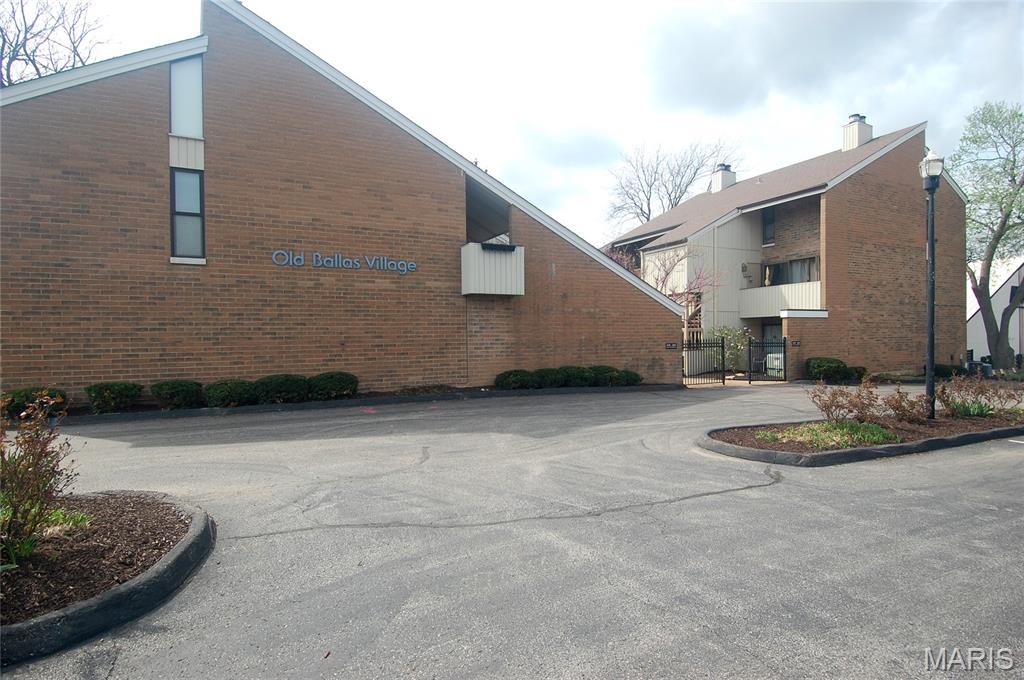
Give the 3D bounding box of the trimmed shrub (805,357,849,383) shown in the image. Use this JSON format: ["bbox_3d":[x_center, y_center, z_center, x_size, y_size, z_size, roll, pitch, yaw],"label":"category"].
[{"bbox_3d":[11.160,1.048,18.178,1.320,0.920,1.100,-1,0,-25],"label":"trimmed shrub"}]

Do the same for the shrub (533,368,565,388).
[{"bbox_3d":[0.973,1.016,13.527,0.931,0.524,0.780,-1,1,-25],"label":"shrub"}]

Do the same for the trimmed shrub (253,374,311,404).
[{"bbox_3d":[-4.785,1.020,10.653,1.100,0.570,0.950,-1,0,-25],"label":"trimmed shrub"}]

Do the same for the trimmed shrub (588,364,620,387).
[{"bbox_3d":[2.551,1.004,14.181,0.850,0.550,0.850,-1,0,0],"label":"trimmed shrub"}]

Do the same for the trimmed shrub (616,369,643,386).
[{"bbox_3d":[3.239,1.045,14.506,0.800,0.470,0.800,-1,0,0],"label":"trimmed shrub"}]

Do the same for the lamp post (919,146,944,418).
[{"bbox_3d":[6.887,-0.912,8.400,0.320,4.400,0.320,0,0,17],"label":"lamp post"}]

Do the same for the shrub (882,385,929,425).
[{"bbox_3d":[6.666,1.074,8.650,0.720,0.660,0.680,-1,1,-25],"label":"shrub"}]

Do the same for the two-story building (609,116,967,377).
[{"bbox_3d":[12.228,-4.361,26.854,13.000,11.800,13.800,-1,1,-25],"label":"two-story building"}]

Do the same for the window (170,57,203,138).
[{"bbox_3d":[-6.651,-5.015,10.460,0.570,1.720,0.100,-1,0,-25],"label":"window"}]

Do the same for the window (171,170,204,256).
[{"bbox_3d":[-6.611,-2.573,10.429,0.589,1.816,0.120,-1,1,-25],"label":"window"}]

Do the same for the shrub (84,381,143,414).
[{"bbox_3d":[-7.428,1.058,9.544,0.857,0.605,0.780,-1,1,-25],"label":"shrub"}]

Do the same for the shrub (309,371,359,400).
[{"bbox_3d":[-3.913,0.983,11.210,1.057,0.629,0.800,-1,1,-25],"label":"shrub"}]

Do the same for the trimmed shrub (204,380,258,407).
[{"bbox_3d":[-5.663,1.070,10.381,0.998,0.497,0.780,-1,1,-25],"label":"trimmed shrub"}]

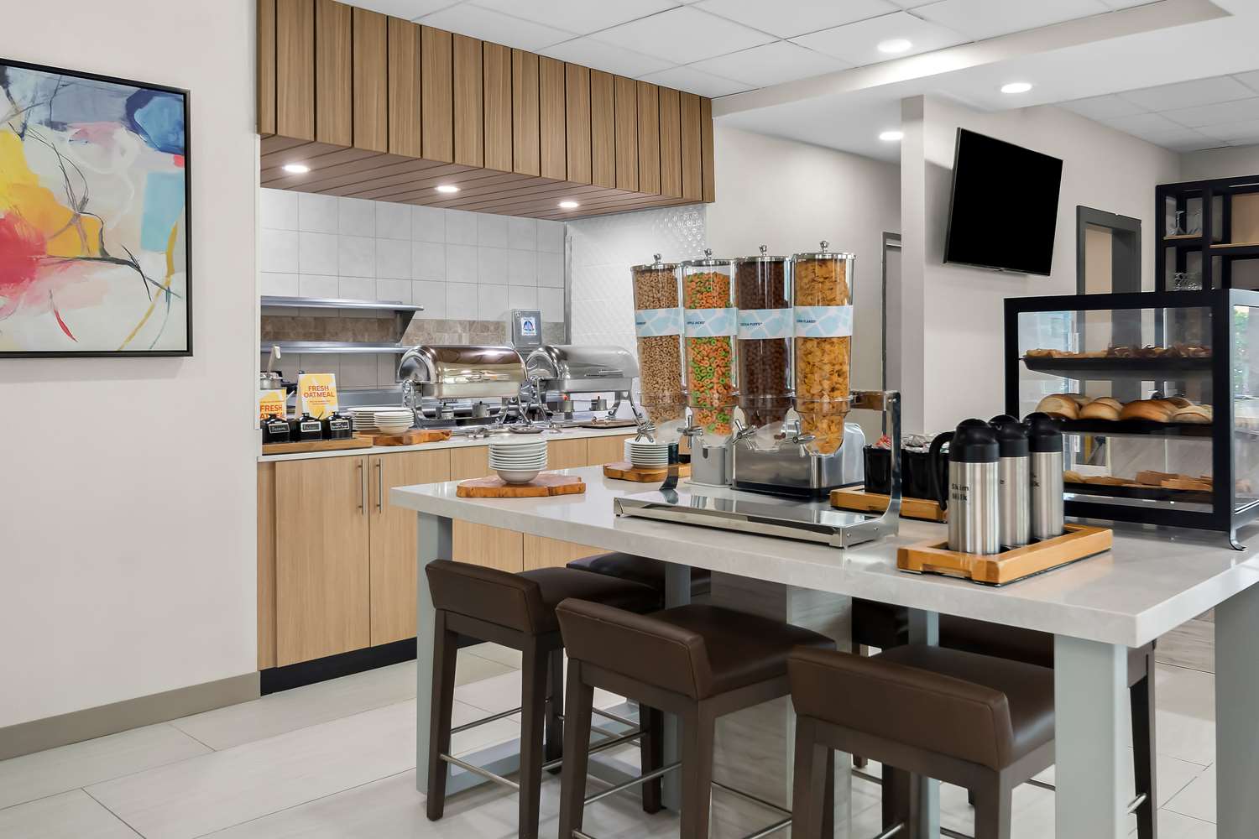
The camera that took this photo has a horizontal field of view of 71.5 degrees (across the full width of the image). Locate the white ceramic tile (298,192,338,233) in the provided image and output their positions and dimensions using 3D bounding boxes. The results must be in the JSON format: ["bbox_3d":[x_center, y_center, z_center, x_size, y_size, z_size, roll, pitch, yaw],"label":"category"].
[{"bbox_3d":[-1.514,-1.007,4.264,0.200,0.188,0.010,-2,3,-40],"label":"white ceramic tile"}]

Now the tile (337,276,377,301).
[{"bbox_3d":[-1.446,-0.650,4.645,0.215,0.217,0.012,-3,4,-41],"label":"tile"}]

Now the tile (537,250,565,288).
[{"bbox_3d":[-0.460,-0.874,5.125,0.200,0.200,0.010,-2,3,-40],"label":"tile"}]

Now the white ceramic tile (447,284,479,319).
[{"bbox_3d":[-0.908,-0.646,4.760,0.197,0.190,0.010,-2,4,-41],"label":"white ceramic tile"}]

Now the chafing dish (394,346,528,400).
[{"bbox_3d":[-0.928,-0.266,4.777,0.530,0.310,0.420,-3,4,-44],"label":"chafing dish"}]

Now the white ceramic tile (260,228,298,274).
[{"bbox_3d":[-1.765,-0.849,4.397,0.215,0.217,0.012,-3,4,-41],"label":"white ceramic tile"}]

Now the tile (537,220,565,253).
[{"bbox_3d":[-0.456,-1.068,5.101,0.197,0.190,0.010,-2,4,-41],"label":"tile"}]

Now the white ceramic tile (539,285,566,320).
[{"bbox_3d":[-0.453,-0.683,5.124,0.197,0.190,0.010,-2,4,-41],"label":"white ceramic tile"}]

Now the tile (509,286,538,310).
[{"bbox_3d":[-0.610,-0.660,5.003,0.200,0.200,0.010,-2,3,-40],"label":"tile"}]

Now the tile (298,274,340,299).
[{"bbox_3d":[-1.513,-0.602,4.265,0.200,0.200,0.010,-2,3,-40],"label":"tile"}]

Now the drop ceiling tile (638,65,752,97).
[{"bbox_3d":[0.364,-1.751,4.542,0.297,0.020,0.558,3,4,45],"label":"drop ceiling tile"}]

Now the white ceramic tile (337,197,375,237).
[{"bbox_3d":[-1.365,-1.017,4.386,0.200,0.188,0.010,-2,3,-40],"label":"white ceramic tile"}]

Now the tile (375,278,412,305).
[{"bbox_3d":[-1.286,-0.659,4.771,0.215,0.217,0.012,-3,4,-41],"label":"tile"}]

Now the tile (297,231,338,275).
[{"bbox_3d":[-1.513,-0.805,4.265,0.200,0.200,0.010,-2,3,-40],"label":"tile"}]

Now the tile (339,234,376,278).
[{"bbox_3d":[-1.364,-0.815,4.386,0.200,0.200,0.010,-2,3,-40],"label":"tile"}]

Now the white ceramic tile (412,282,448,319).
[{"bbox_3d":[-1.121,-0.668,4.898,0.215,0.217,0.012,-3,4,-41],"label":"white ceramic tile"}]

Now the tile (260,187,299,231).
[{"bbox_3d":[-1.663,-0.998,4.143,0.200,0.188,0.010,-2,3,-40],"label":"tile"}]

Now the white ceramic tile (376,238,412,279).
[{"bbox_3d":[-1.215,-0.828,4.500,0.197,0.200,0.010,-2,4,-41],"label":"white ceramic tile"}]

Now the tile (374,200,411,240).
[{"bbox_3d":[-1.214,-1.023,4.487,0.197,0.190,0.010,-2,4,-41],"label":"tile"}]

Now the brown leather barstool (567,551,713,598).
[{"bbox_3d":[0.134,0.759,2.970,0.490,0.730,0.480,-3,4,-44],"label":"brown leather barstool"}]

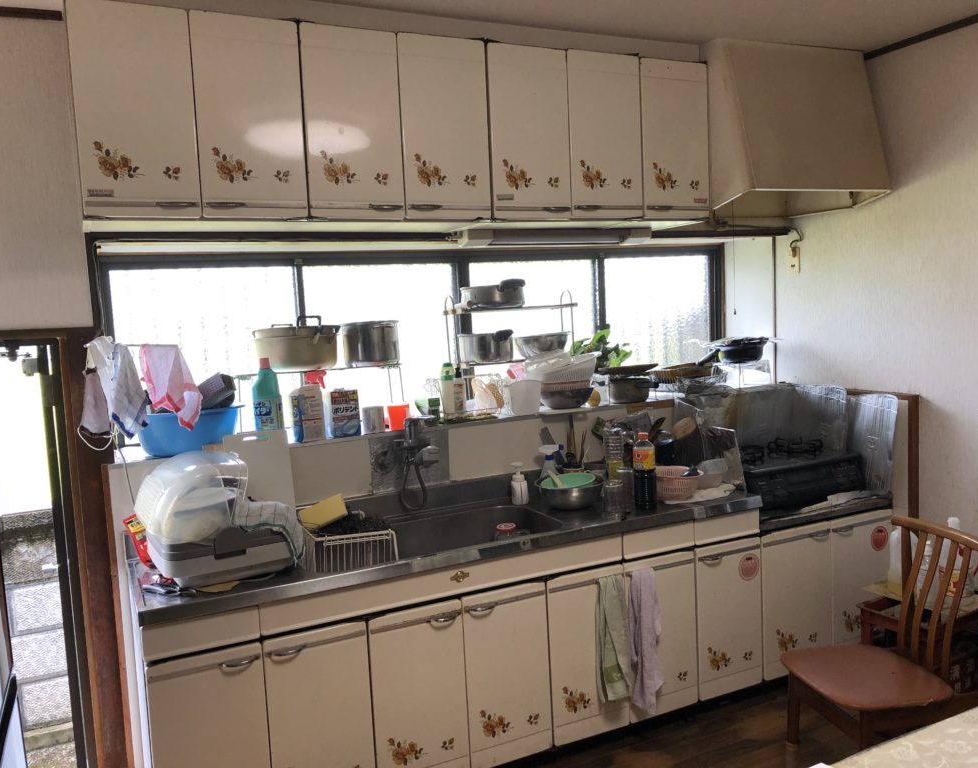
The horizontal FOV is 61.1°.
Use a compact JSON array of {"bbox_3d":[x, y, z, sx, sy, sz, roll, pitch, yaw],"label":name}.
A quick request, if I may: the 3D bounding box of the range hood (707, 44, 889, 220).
[{"bbox_3d":[1.094,-0.976,3.247,0.670,0.595,0.550,-5,6,-25],"label":"range hood"}]

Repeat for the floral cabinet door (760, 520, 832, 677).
[{"bbox_3d":[1.171,0.820,3.166,0.343,0.561,0.030,-5,6,-25],"label":"floral cabinet door"}]

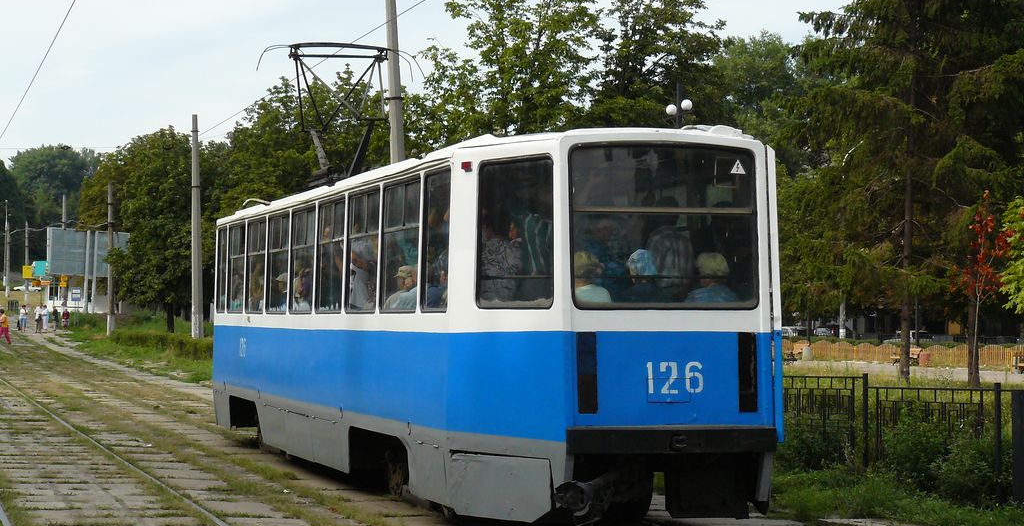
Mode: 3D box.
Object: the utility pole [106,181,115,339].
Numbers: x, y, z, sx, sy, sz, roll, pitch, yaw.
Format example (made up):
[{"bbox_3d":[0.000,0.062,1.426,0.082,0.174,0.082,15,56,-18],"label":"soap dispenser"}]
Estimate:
[{"bbox_3d":[-22.863,-0.256,118.000,0.420,8.800,0.420,0,-2,-11],"label":"utility pole"}]

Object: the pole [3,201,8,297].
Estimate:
[{"bbox_3d":[-55.036,-1.467,225.000,0.400,10.500,0.400,0,-1,0],"label":"pole"}]

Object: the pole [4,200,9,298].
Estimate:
[{"bbox_3d":[-55.604,-1.542,228.000,0.400,10.600,0.400,0,-2,-14],"label":"pole"}]

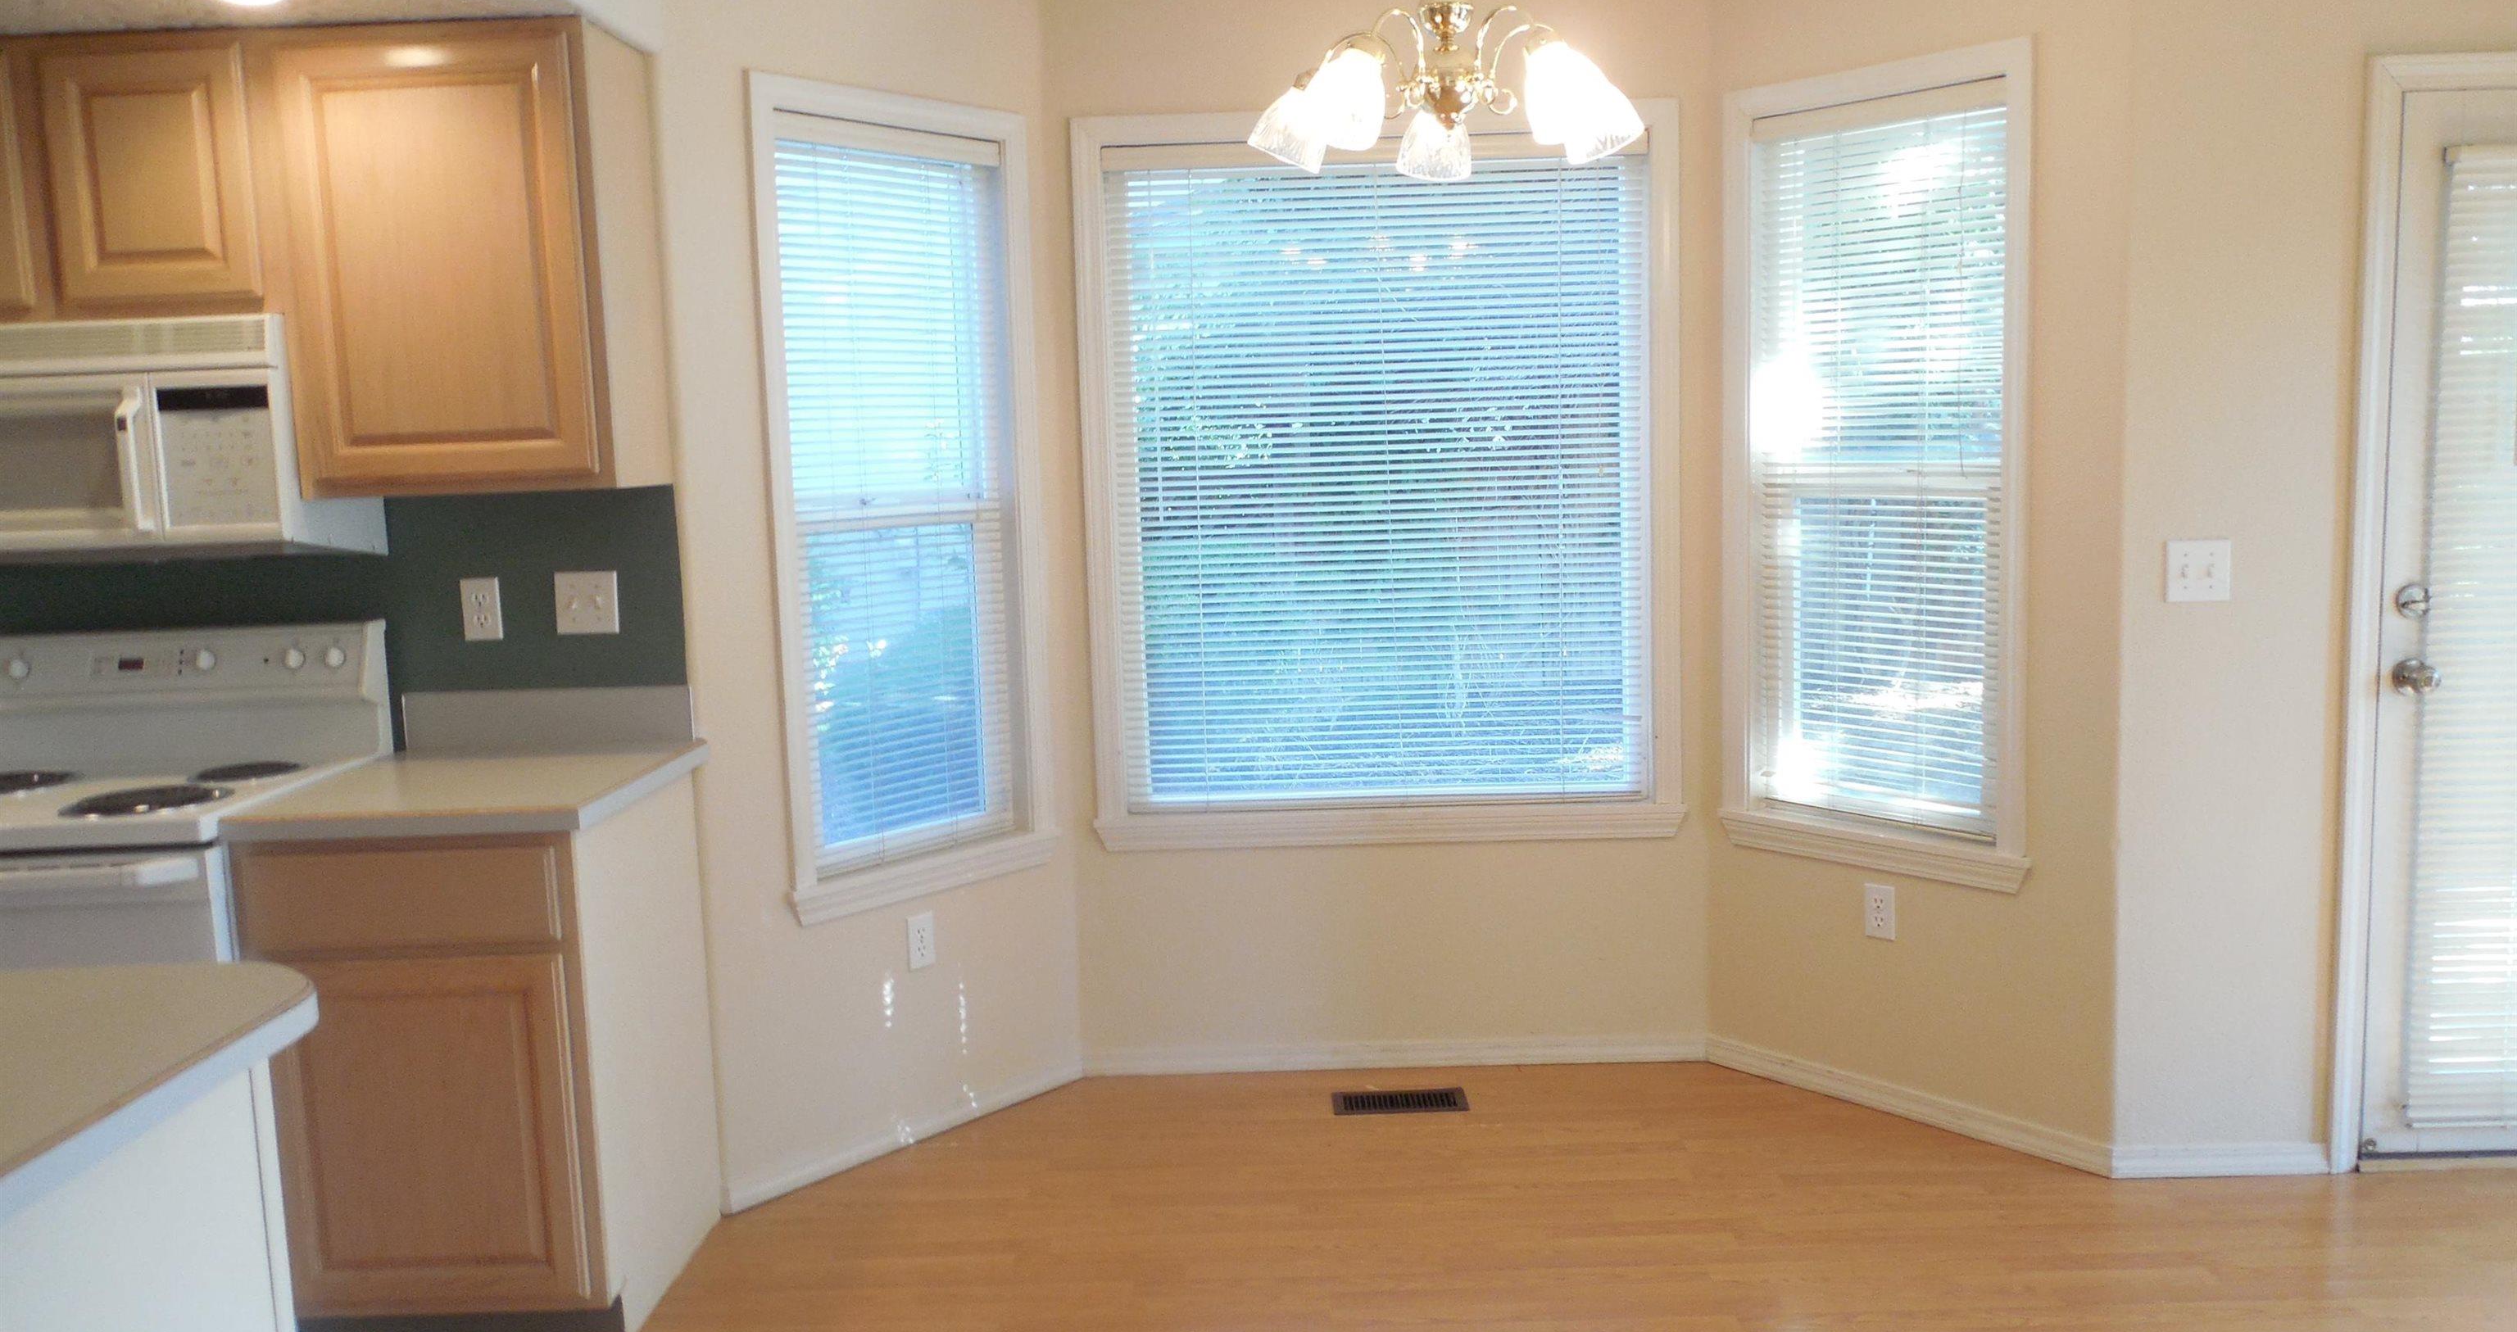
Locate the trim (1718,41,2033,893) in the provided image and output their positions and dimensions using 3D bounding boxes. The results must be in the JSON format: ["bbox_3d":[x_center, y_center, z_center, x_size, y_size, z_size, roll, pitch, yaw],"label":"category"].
[{"bbox_3d":[1.256,-0.393,3.784,0.050,1.654,0.694,-7,8,-40],"label":"trim"}]

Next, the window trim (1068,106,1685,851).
[{"bbox_3d":[0.278,-0.401,4.042,1.340,1.626,0.075,-2,6,1],"label":"window trim"}]

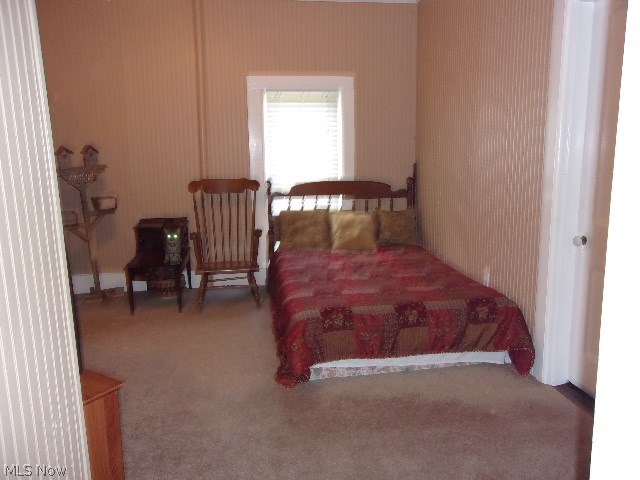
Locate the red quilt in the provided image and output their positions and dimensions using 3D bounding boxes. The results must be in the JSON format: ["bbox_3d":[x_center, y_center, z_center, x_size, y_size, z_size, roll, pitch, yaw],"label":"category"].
[{"bbox_3d":[0.417,0.459,3.985,1.493,0.435,2.154,-2,10,-6],"label":"red quilt"}]

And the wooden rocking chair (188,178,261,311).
[{"bbox_3d":[-0.872,0.003,4.699,0.661,1.134,0.737,-2,10,-3],"label":"wooden rocking chair"}]

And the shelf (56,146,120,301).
[{"bbox_3d":[-2.144,-0.144,4.726,0.539,1.469,0.321,-7,12,-30],"label":"shelf"}]

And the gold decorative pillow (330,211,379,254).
[{"bbox_3d":[0.336,-0.091,4.883,0.449,0.425,0.151,-2,-8,-6],"label":"gold decorative pillow"}]

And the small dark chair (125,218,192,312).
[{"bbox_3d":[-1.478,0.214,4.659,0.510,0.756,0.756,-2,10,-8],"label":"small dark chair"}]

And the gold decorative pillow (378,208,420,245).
[{"bbox_3d":[0.789,-0.133,5.042,0.435,0.397,0.142,-2,-2,-6],"label":"gold decorative pillow"}]

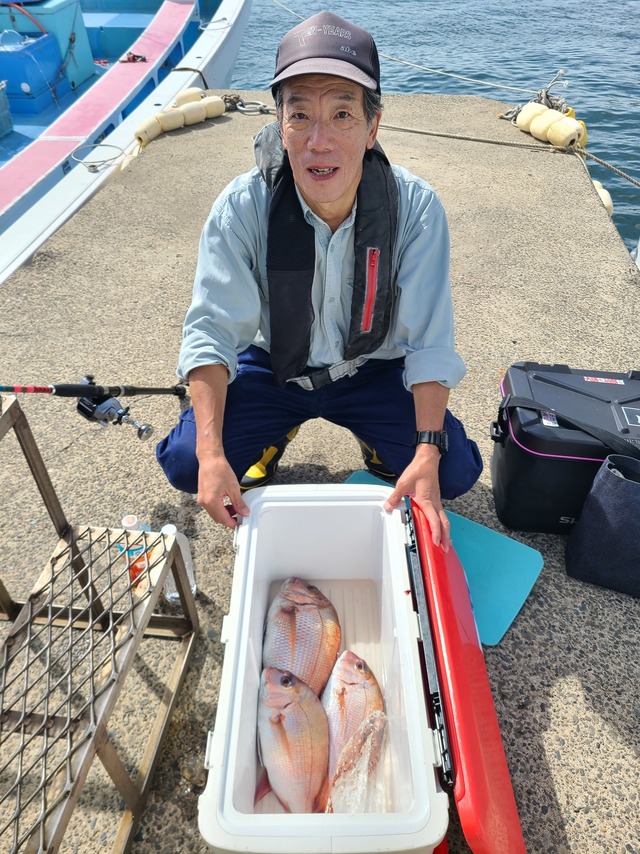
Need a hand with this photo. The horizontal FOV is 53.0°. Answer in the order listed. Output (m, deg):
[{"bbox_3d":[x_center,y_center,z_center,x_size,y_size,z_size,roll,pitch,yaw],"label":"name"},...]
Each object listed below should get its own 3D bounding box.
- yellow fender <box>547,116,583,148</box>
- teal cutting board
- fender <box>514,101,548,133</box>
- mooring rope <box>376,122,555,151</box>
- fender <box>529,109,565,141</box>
[{"bbox_3d":[1.494,-1.801,3.924,0.178,0.178,0.202,-11,41,-13],"label":"yellow fender"},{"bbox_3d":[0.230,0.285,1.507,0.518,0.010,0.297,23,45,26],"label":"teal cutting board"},{"bbox_3d":[1.383,-2.032,4.207,0.178,0.178,0.202,-11,41,-13],"label":"fender"},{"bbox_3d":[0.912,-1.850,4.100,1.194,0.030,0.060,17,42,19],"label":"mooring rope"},{"bbox_3d":[1.438,-1.916,4.066,0.178,0.178,0.202,-11,41,-13],"label":"fender"}]

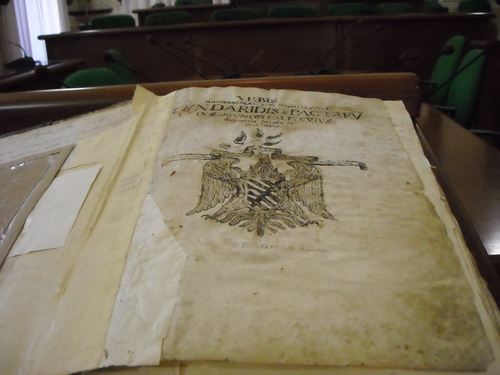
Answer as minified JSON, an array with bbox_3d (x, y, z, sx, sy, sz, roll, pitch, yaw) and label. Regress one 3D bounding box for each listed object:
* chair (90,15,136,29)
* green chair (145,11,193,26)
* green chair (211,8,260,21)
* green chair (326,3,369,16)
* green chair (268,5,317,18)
[{"bbox_3d":[-1.286,-1.151,4.799,0.540,0.910,0.570,-3,21,0],"label":"chair"},{"bbox_3d":[-0.752,-1.191,4.819,0.540,0.910,0.570,-3,21,0],"label":"green chair"},{"bbox_3d":[-0.117,-1.226,4.849,0.540,0.910,0.570,-3,21,0],"label":"green chair"},{"bbox_3d":[1.008,-1.334,4.999,0.540,0.910,0.570,-3,21,0],"label":"green chair"},{"bbox_3d":[0.442,-1.285,4.919,0.540,0.910,0.570,-3,21,0],"label":"green chair"}]

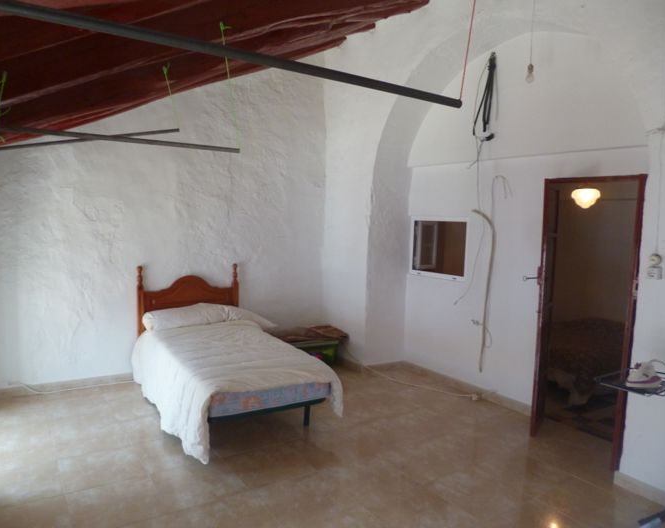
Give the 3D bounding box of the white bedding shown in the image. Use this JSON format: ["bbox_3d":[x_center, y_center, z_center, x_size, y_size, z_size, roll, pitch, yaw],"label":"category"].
[{"bbox_3d":[-0.915,0.965,4.283,1.190,0.550,1.880,-1,6,-33],"label":"white bedding"}]

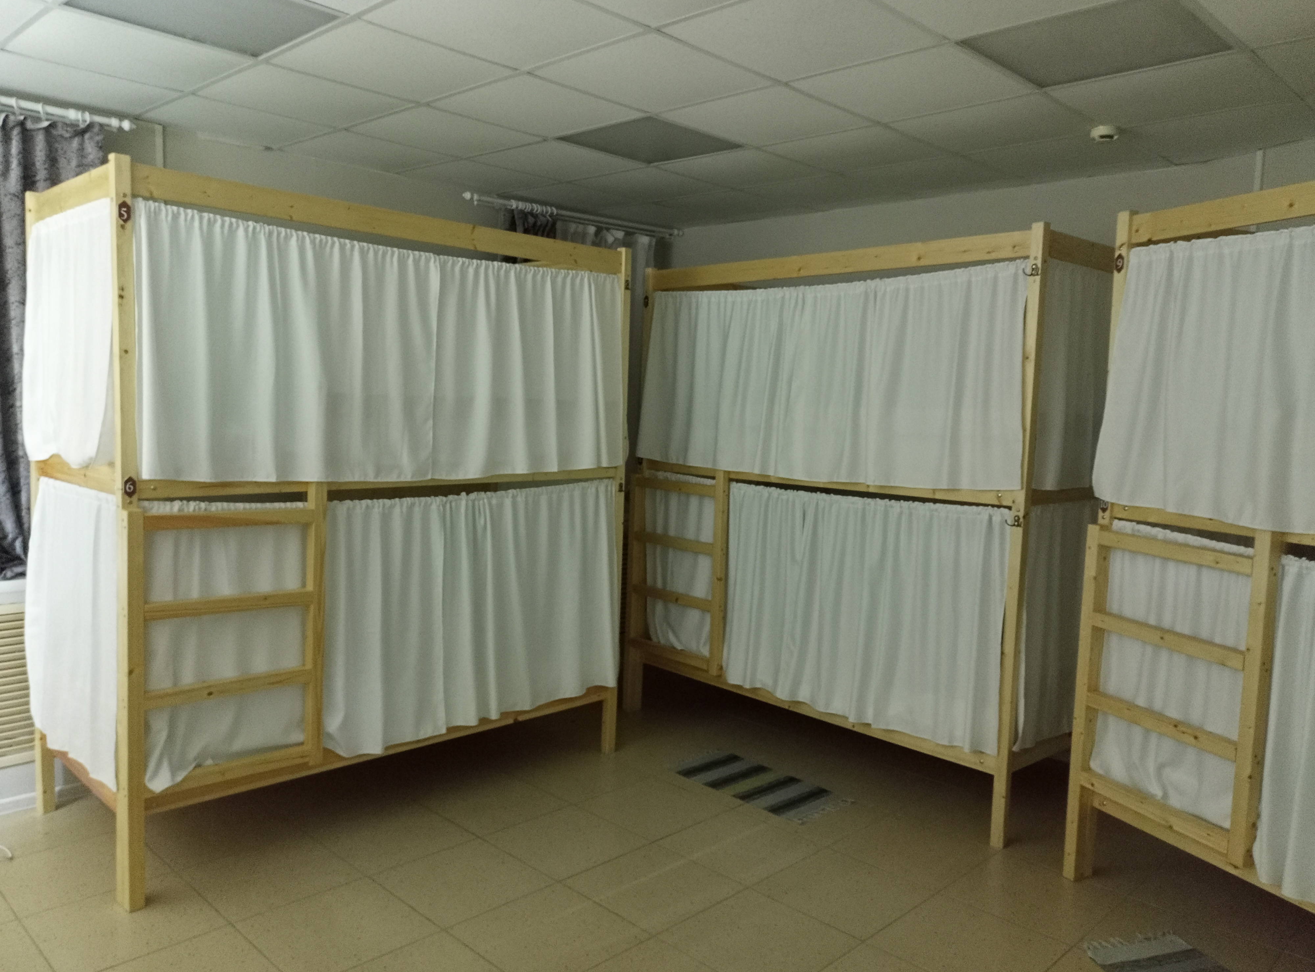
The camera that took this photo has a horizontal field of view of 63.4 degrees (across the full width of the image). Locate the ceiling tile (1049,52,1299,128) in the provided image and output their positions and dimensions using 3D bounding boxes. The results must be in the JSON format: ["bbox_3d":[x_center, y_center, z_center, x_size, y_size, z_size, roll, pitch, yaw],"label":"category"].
[{"bbox_3d":[1.684,-1.284,3.486,0.585,0.018,0.585,6,6,44],"label":"ceiling tile"}]

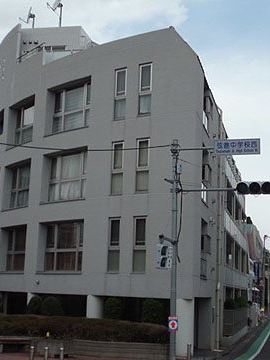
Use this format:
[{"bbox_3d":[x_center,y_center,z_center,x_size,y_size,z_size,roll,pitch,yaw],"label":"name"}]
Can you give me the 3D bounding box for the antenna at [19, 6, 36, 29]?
[{"bbox_3d":[-5.582,-8.464,36.069,0.620,1.050,0.720,4,-10,-14],"label":"antenna"}]

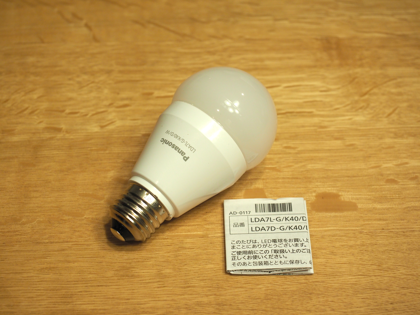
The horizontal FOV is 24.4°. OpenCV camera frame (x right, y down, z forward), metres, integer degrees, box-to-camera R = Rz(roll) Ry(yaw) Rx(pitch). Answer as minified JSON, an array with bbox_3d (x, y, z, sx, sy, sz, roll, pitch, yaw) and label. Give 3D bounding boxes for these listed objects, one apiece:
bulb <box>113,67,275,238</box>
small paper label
[{"bbox_3d":[-0.011,0.000,0.510,0.060,0.060,0.112,33,70,27],"label":"bulb"},{"bbox_3d":[0.029,0.040,0.503,0.044,0.003,0.047,-1,47,0],"label":"small paper label"}]

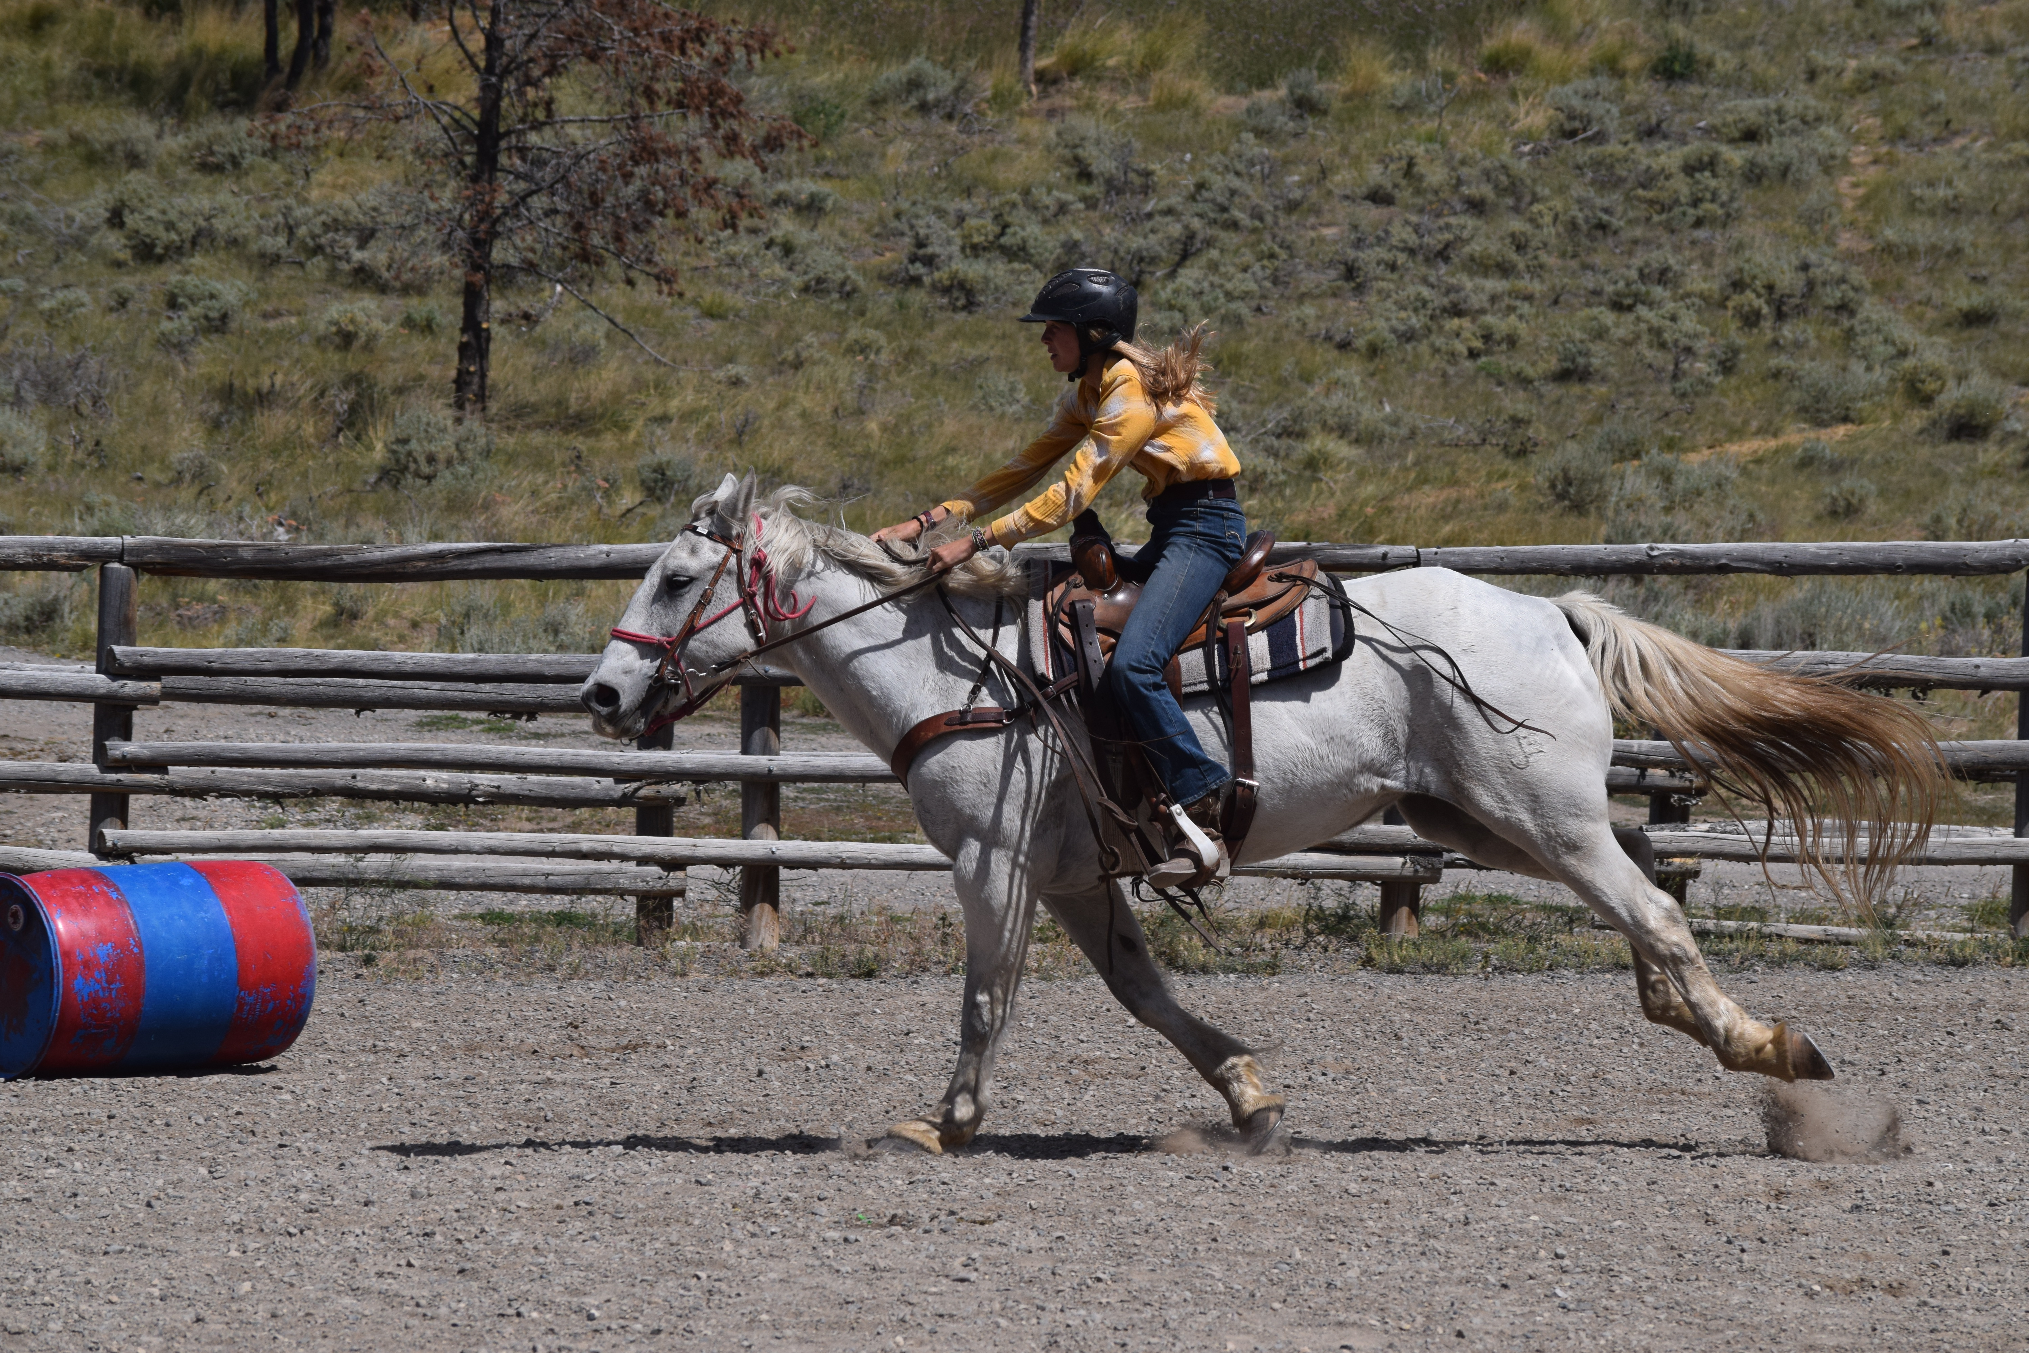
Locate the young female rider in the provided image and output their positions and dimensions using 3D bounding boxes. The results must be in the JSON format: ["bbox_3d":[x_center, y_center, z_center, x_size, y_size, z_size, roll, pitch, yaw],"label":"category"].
[{"bbox_3d":[0.110,-0.247,25.100,0.904,1.526,0.700,0,1,-5],"label":"young female rider"}]

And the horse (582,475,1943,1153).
[{"bbox_3d":[0.614,0.339,25.100,3.343,1.677,0.640,0,1,-5],"label":"horse"}]

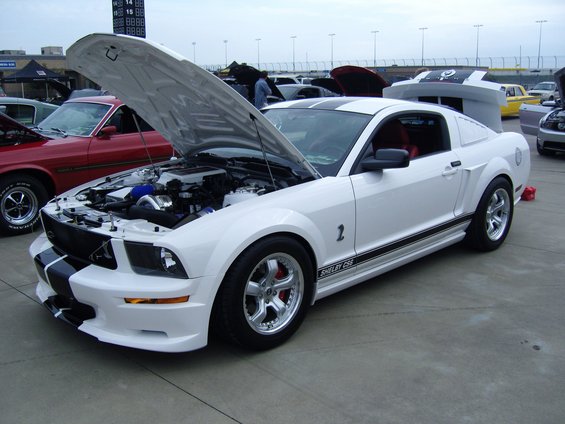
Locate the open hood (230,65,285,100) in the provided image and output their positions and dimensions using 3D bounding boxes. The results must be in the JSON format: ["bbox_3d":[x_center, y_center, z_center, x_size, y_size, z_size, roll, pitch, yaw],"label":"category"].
[{"bbox_3d":[-0.758,-3.808,16.493,1.500,0.210,1.400,13,-23,44],"label":"open hood"}]

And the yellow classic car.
[{"bbox_3d":[8.950,-4.580,23.150,4.650,1.400,1.820,-13,18,-43],"label":"yellow classic car"}]

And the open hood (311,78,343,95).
[{"bbox_3d":[1.514,-4.279,18.974,0.450,0.560,1.400,-13,19,-43],"label":"open hood"}]

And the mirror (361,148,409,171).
[{"bbox_3d":[0.654,-0.333,3.537,0.160,0.130,0.260,-13,18,-42],"label":"mirror"}]

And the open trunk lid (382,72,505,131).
[{"bbox_3d":[1.701,-1.153,5.776,0.330,0.660,1.400,-13,18,-41],"label":"open trunk lid"}]

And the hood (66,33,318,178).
[{"bbox_3d":[-0.656,-0.685,3.532,1.500,0.210,1.400,14,-19,45],"label":"hood"}]

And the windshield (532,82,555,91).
[{"bbox_3d":[19.425,-9.218,41.000,1.500,0.780,0.200,12,-25,42],"label":"windshield"}]

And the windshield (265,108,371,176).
[{"bbox_3d":[-0.028,-0.538,4.182,1.450,0.170,0.870,14,44,45],"label":"windshield"}]

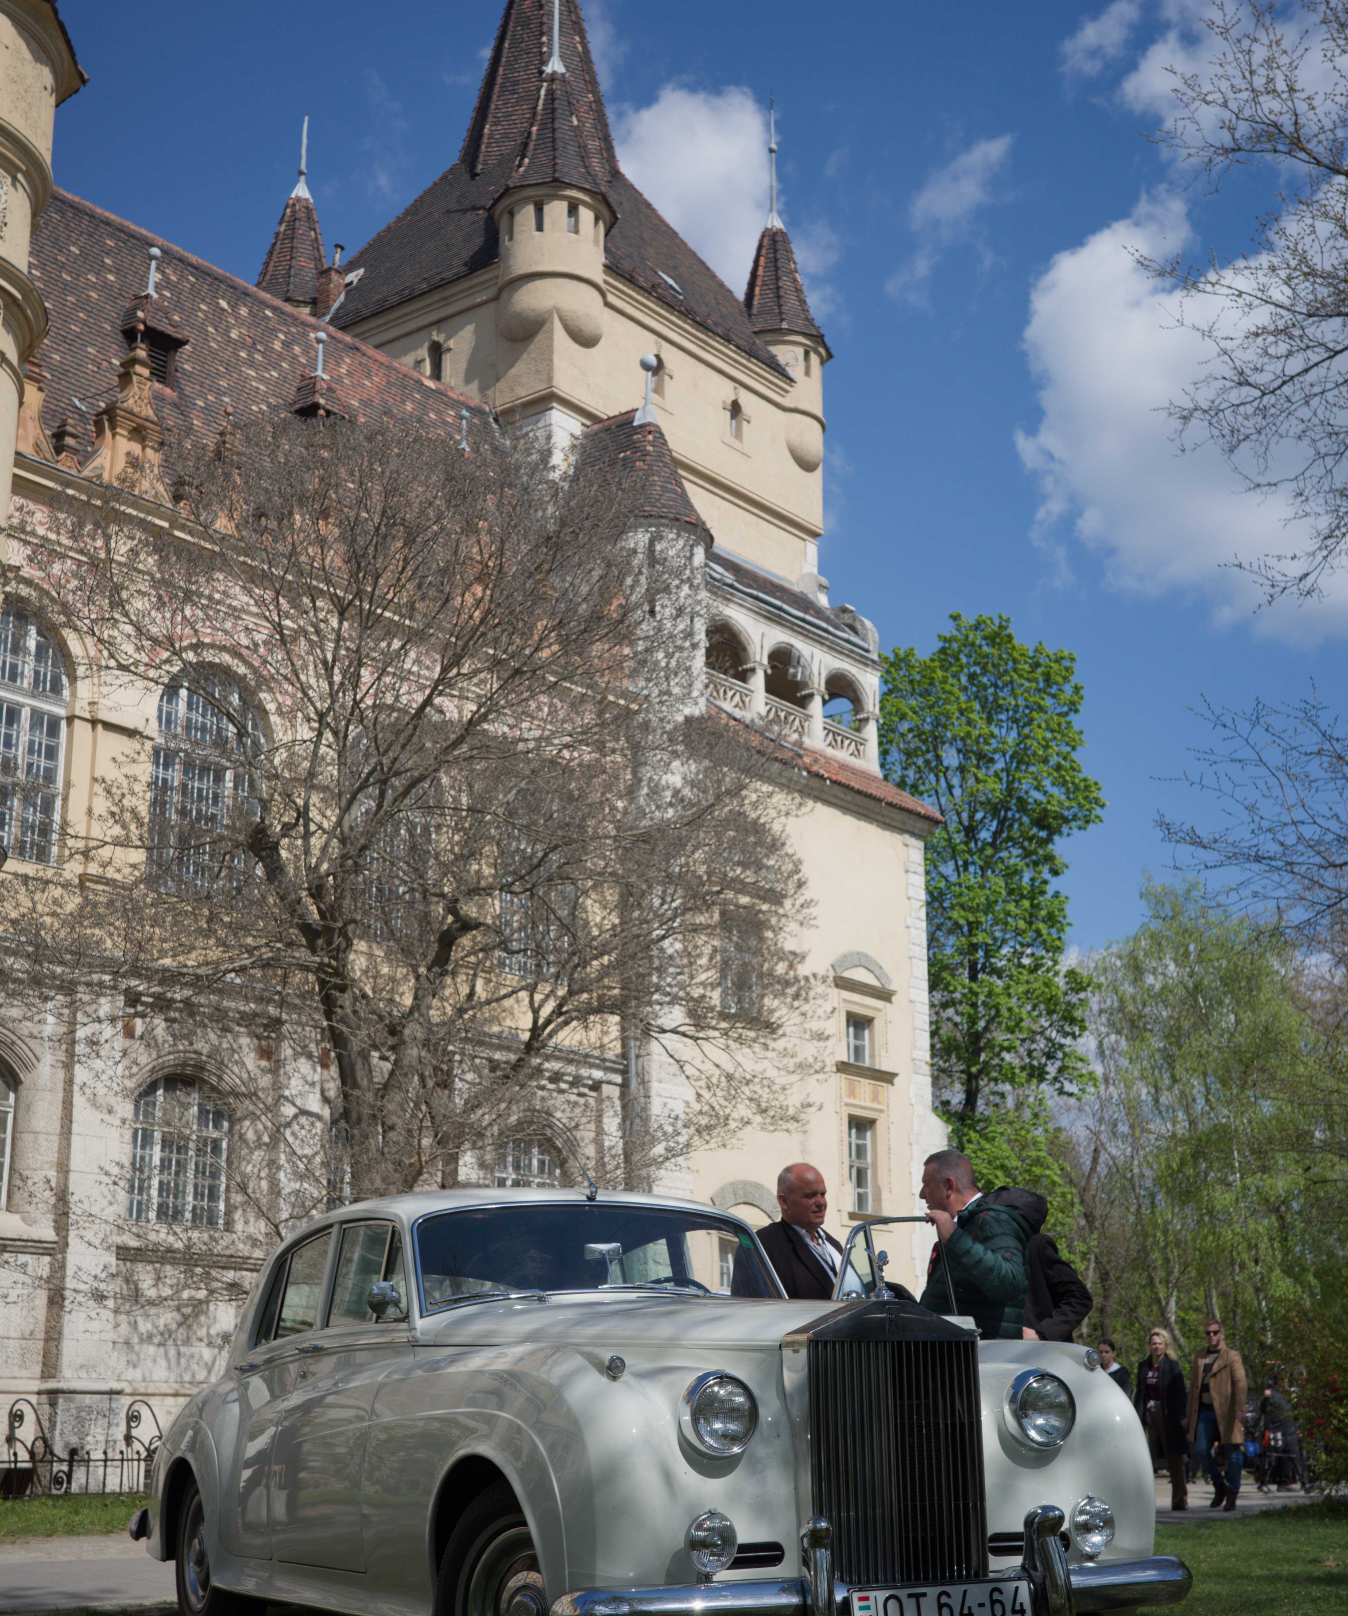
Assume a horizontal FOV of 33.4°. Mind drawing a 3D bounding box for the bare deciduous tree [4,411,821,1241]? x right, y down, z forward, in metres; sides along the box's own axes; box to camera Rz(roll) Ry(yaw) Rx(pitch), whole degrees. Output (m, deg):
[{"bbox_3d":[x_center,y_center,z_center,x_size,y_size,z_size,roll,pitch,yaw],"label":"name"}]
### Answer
[{"bbox_3d":[-2.986,1.314,25.589,9.000,12.500,8.600,0,-16,0],"label":"bare deciduous tree"}]

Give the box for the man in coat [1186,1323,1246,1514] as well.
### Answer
[{"bbox_3d":[5.273,5.882,21.822,0.580,1.790,0.460,-7,-17,23],"label":"man in coat"}]

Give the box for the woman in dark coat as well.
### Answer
[{"bbox_3d":[4.732,5.935,21.807,0.530,1.720,0.420,-7,-17,23],"label":"woman in dark coat"}]

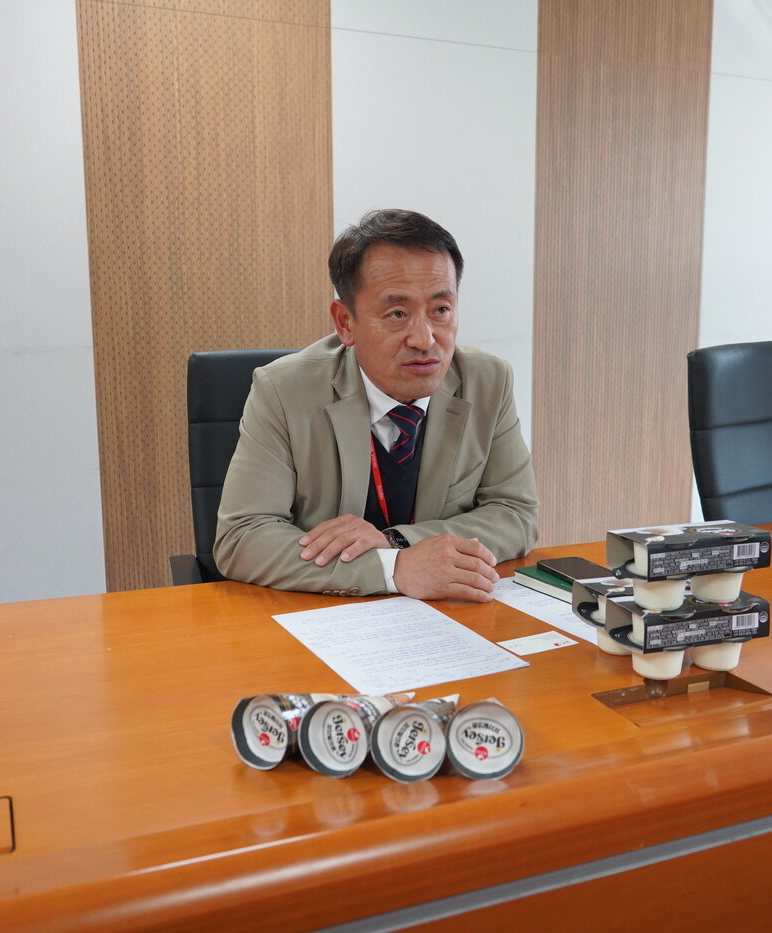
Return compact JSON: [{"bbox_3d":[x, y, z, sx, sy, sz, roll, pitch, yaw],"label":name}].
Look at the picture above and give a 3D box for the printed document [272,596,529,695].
[{"bbox_3d":[0.008,0.215,1.163,0.210,0.003,0.297,-5,10,-26],"label":"printed document"}]

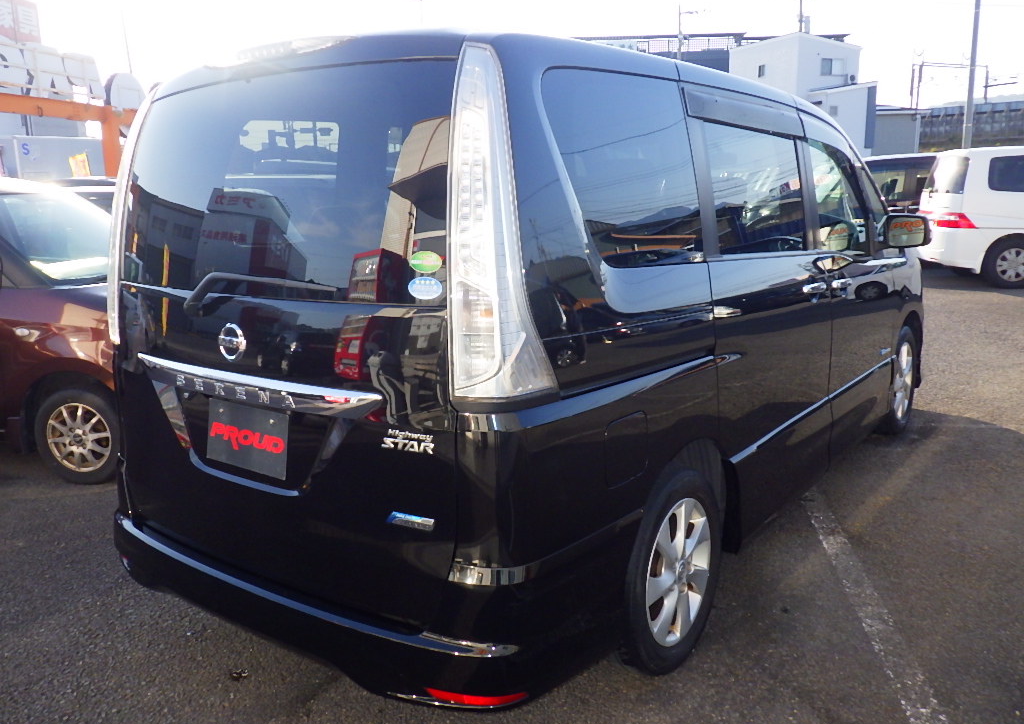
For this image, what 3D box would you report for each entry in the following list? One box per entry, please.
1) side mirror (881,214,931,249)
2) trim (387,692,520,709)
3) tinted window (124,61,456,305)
[{"bbox_3d":[1.869,-0.620,3.919,0.215,0.165,0.130,7,15,36],"label":"side mirror"},{"bbox_3d":[-0.120,0.735,1.853,0.290,0.043,0.150,7,15,36],"label":"trim"},{"bbox_3d":[-0.659,-0.445,2.104,1.330,0.550,0.105,7,1,36],"label":"tinted window"}]

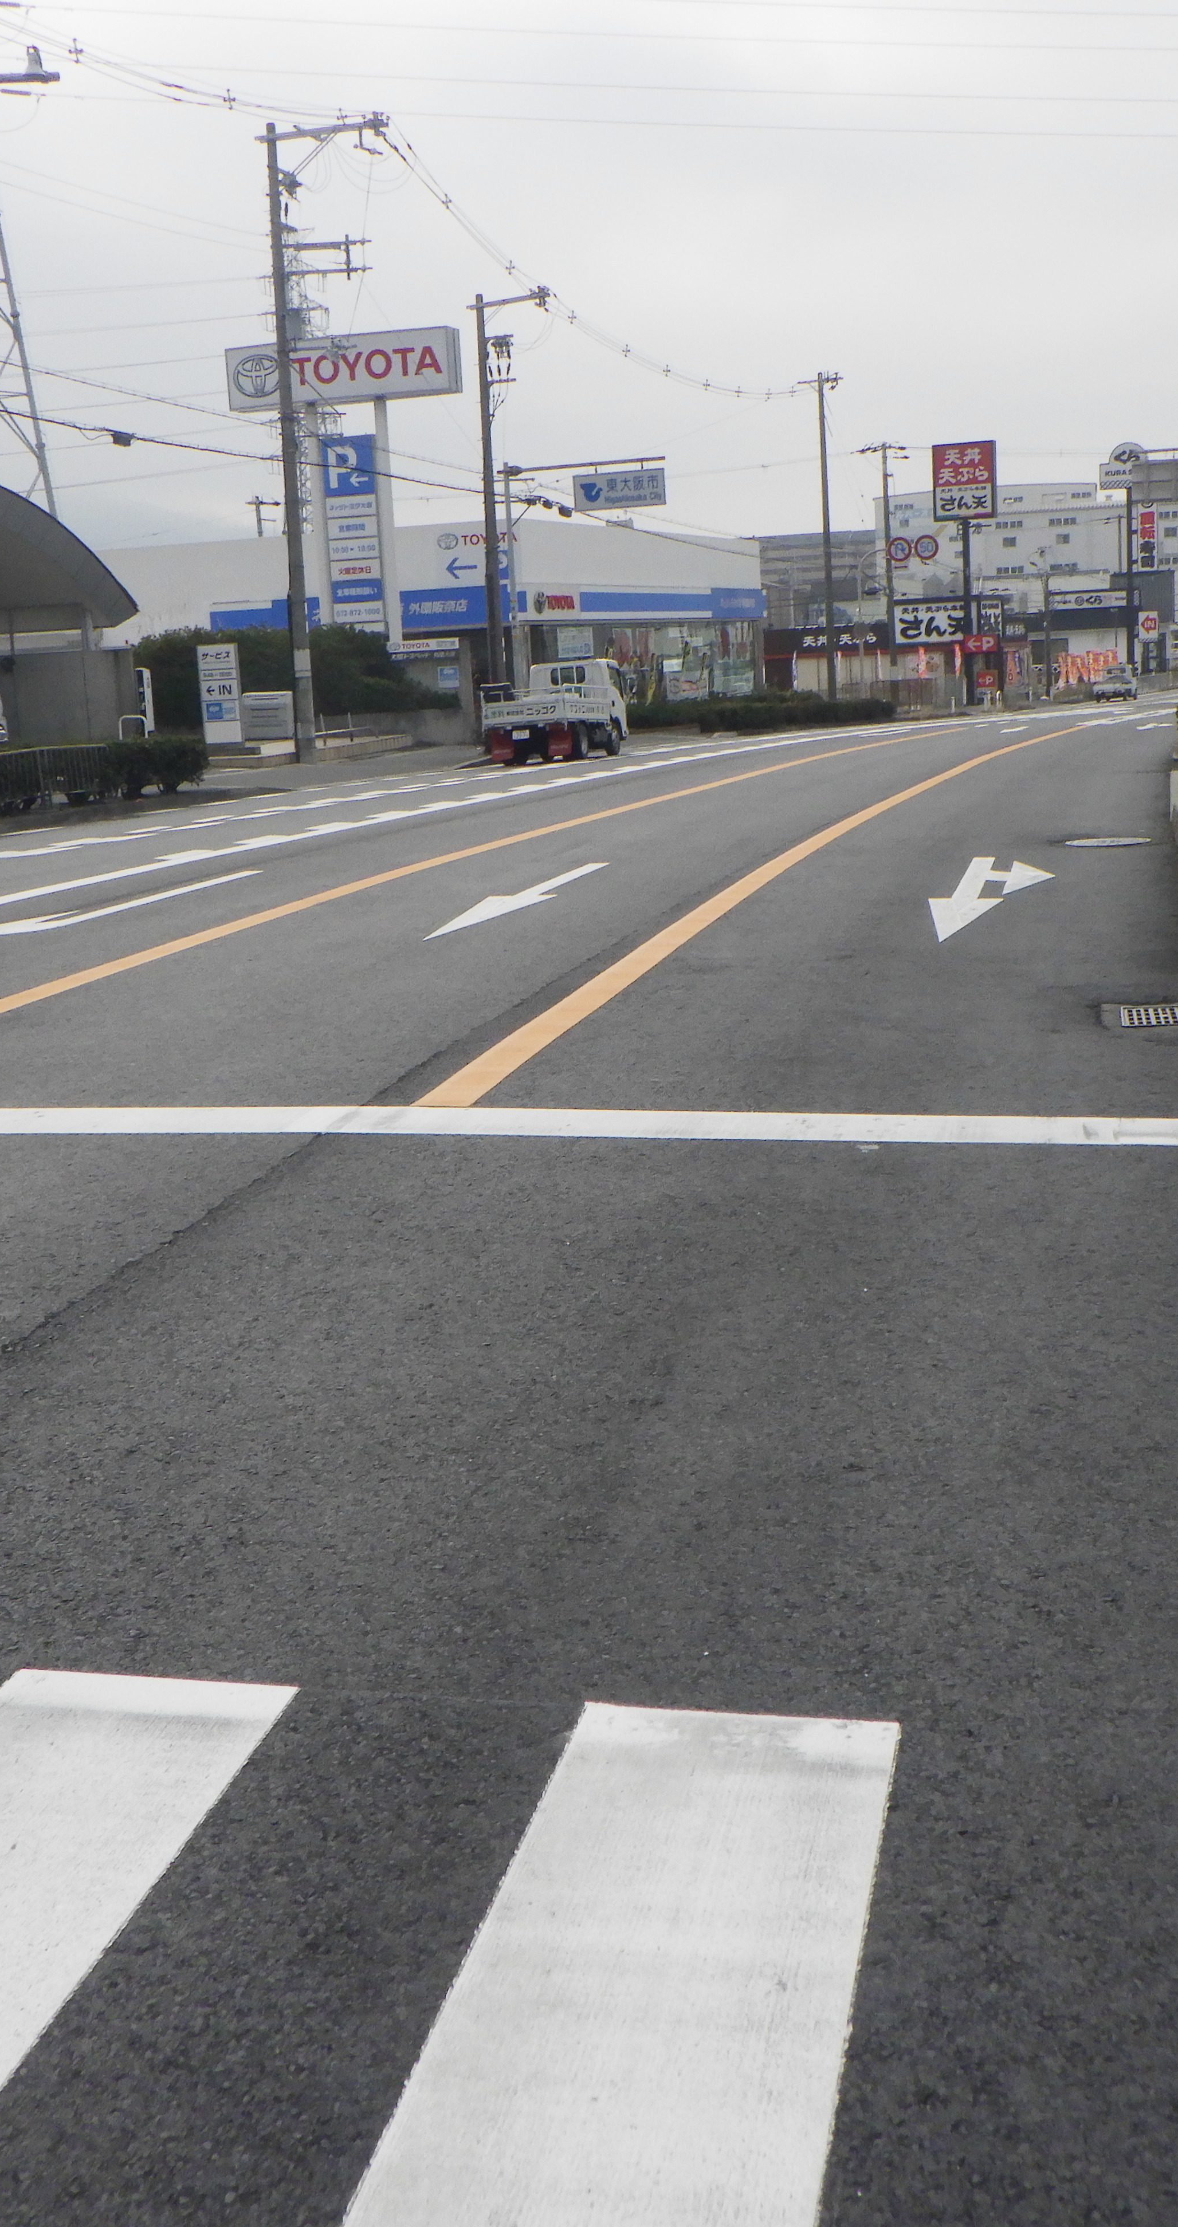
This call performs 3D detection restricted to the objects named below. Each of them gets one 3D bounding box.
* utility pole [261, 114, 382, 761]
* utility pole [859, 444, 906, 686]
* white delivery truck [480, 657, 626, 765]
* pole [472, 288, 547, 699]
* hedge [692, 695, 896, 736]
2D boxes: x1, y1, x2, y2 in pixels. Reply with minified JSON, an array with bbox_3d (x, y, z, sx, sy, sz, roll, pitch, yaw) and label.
[{"bbox_3d":[-5.041,-13.341,47.849,3.000,12.372,0.600,3,12,26],"label":"utility pole"},{"bbox_3d":[12.608,-22.693,101.145,1.950,10.773,0.500,3,12,28],"label":"utility pole"},{"bbox_3d":[-0.622,-8.178,48.229,1.720,2.000,4.700,1,11,17],"label":"white delivery truck"},{"bbox_3d":[-1.836,-16.002,64.276,2.900,11.538,0.600,6,13,38],"label":"pole"},{"bbox_3d":[5.396,-10.394,62.225,1.200,0.750,10.533,3,12,29],"label":"hedge"}]

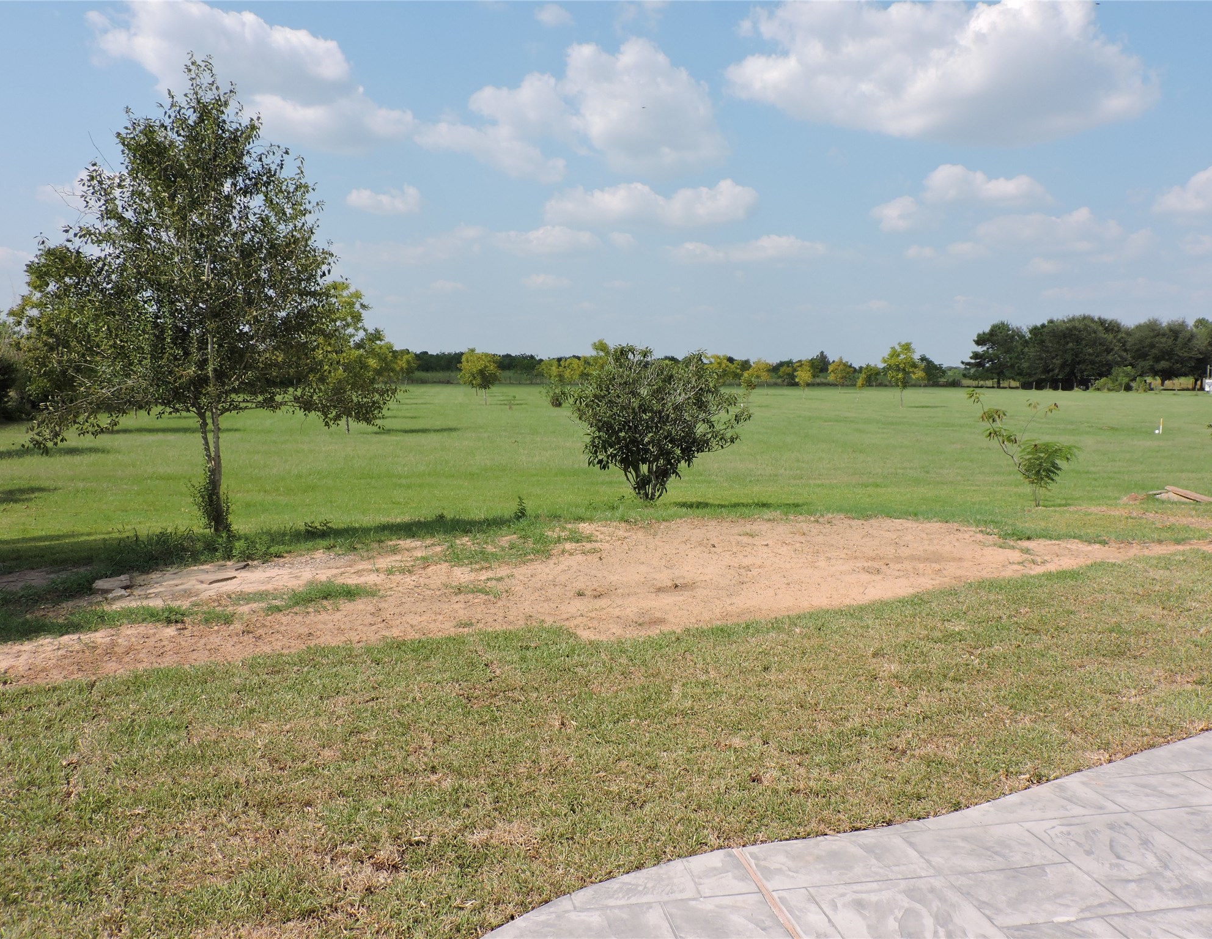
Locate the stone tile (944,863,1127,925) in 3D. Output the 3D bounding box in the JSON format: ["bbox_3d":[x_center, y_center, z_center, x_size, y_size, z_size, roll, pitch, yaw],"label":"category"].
[{"bbox_3d":[1.337,1.330,3.145,0.451,0.030,0.316,-1,5,-10],"label":"stone tile"}]

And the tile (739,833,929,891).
[{"bbox_3d":[0.771,1.312,3.347,0.571,0.030,0.290,-1,5,-10],"label":"tile"}]

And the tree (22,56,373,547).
[{"bbox_3d":[-4.202,-1.756,10.465,3.975,4.865,3.856,0,5,0],"label":"tree"}]

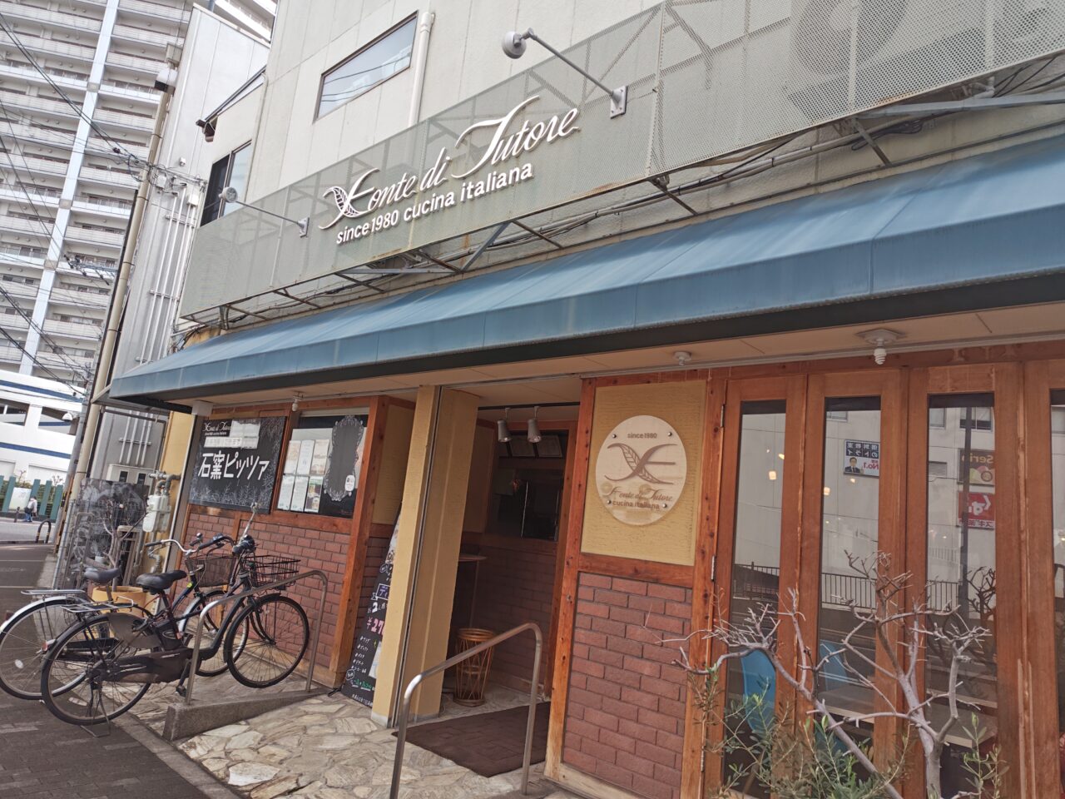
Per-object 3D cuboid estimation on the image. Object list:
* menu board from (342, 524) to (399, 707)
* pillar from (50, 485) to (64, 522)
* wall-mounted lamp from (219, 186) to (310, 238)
[{"bbox_3d":[-0.993,1.452,5.164,0.480,1.380,0.380,-3,-14,42],"label":"menu board"},{"bbox_3d":[-29.566,6.441,44.000,0.300,2.250,0.420,-3,-14,42],"label":"pillar"},{"bbox_3d":[-2.181,-1.546,5.758,0.150,0.190,0.730,-3,-14,42],"label":"wall-mounted lamp"}]

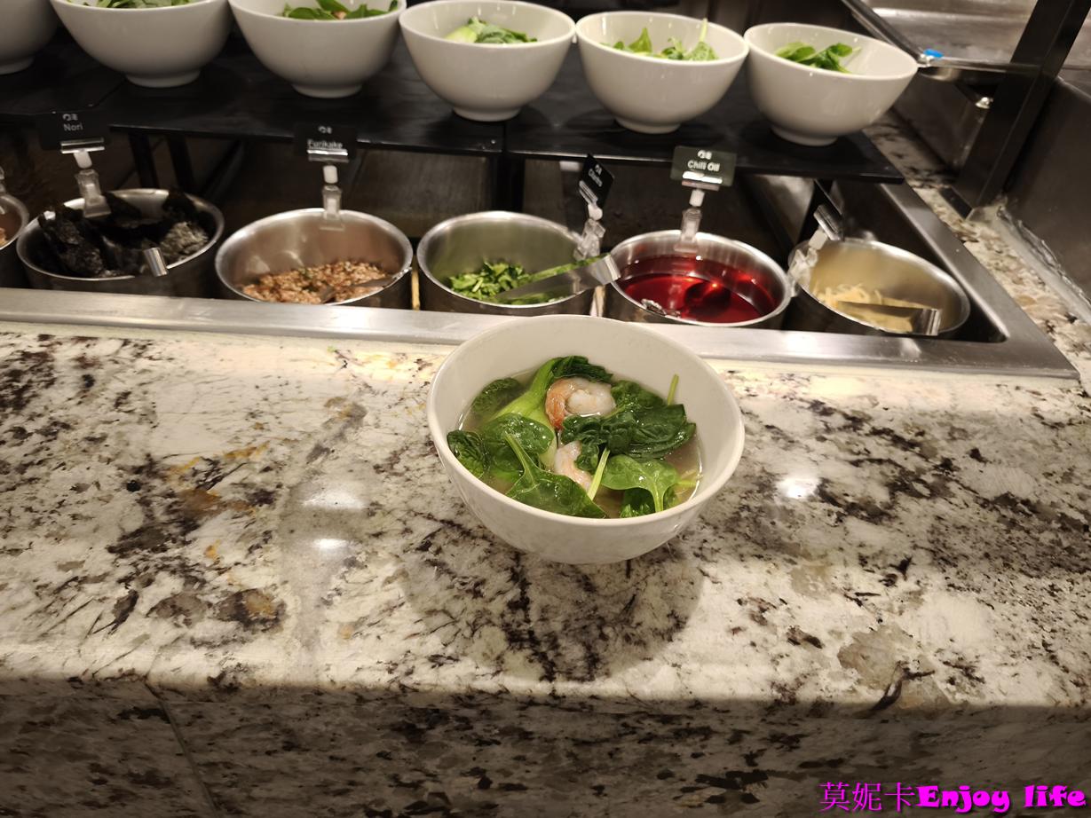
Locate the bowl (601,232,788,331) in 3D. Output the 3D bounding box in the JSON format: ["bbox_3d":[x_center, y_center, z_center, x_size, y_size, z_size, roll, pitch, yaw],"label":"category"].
[{"bbox_3d":[0.129,-0.075,0.670,0.154,0.115,0.154,4,42,-3],"label":"bowl"}]

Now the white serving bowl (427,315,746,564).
[{"bbox_3d":[0.017,0.027,0.400,0.160,0.080,0.160,2,42,-5],"label":"white serving bowl"}]

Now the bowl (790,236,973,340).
[{"bbox_3d":[0.294,-0.070,0.686,0.154,0.115,0.154,2,42,-5],"label":"bowl"}]

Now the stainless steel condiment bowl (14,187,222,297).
[{"bbox_3d":[-0.353,-0.105,0.640,0.154,0.115,0.154,2,42,-5],"label":"stainless steel condiment bowl"}]

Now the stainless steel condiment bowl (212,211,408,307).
[{"bbox_3d":[-0.195,-0.087,0.641,0.154,0.115,0.154,2,42,-5],"label":"stainless steel condiment bowl"}]

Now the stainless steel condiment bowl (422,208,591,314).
[{"bbox_3d":[-0.037,-0.091,0.665,0.154,0.115,0.154,2,42,-5],"label":"stainless steel condiment bowl"}]

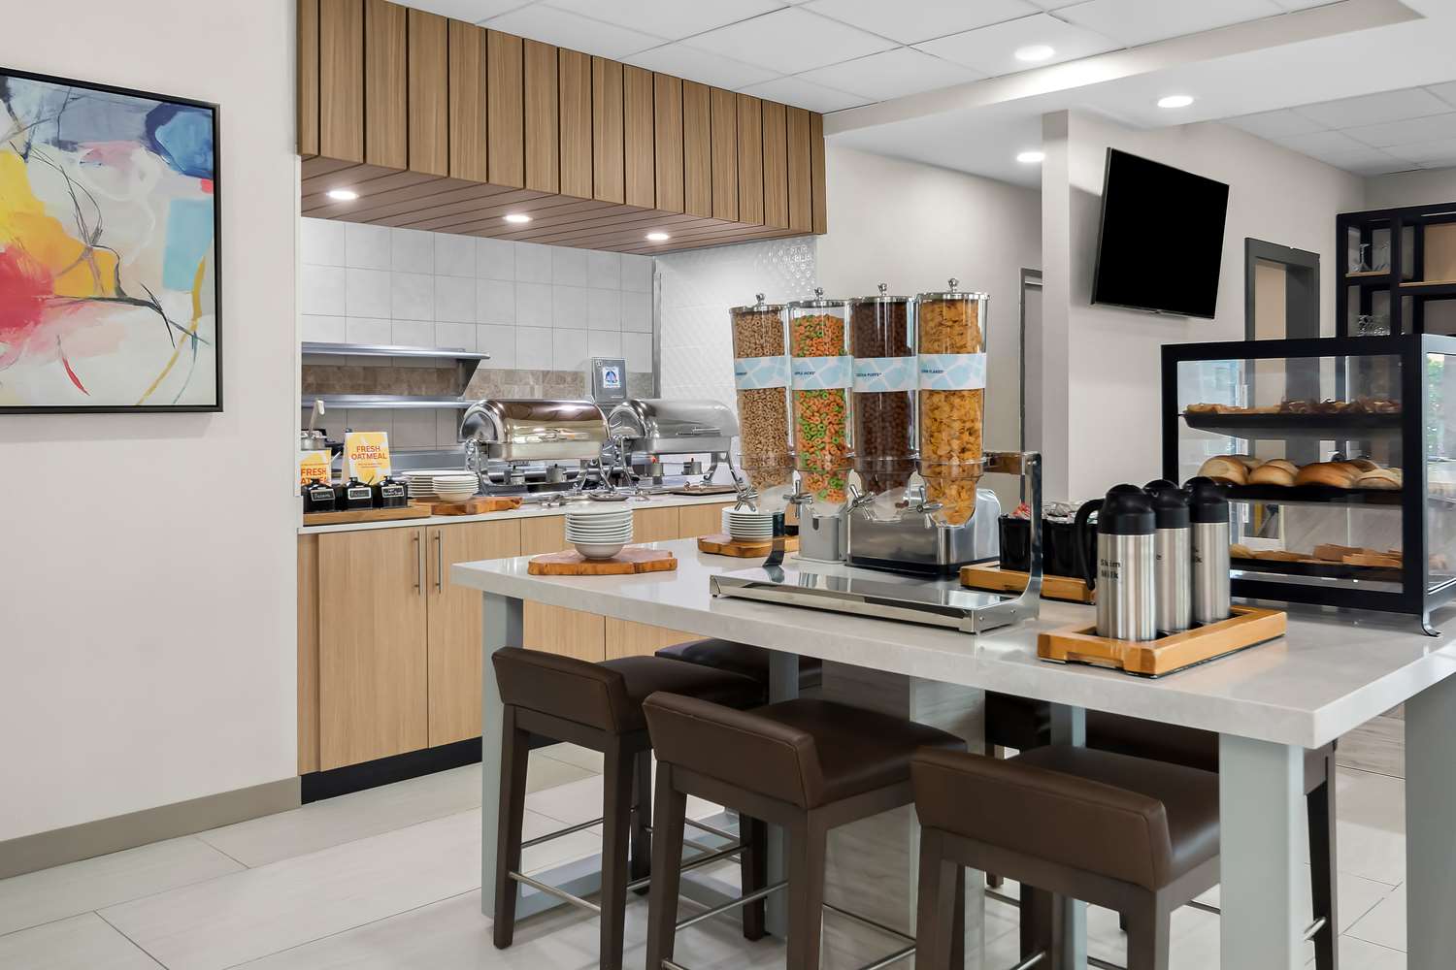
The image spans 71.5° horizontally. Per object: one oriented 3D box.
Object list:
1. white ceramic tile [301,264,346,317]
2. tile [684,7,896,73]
[{"bbox_3d":[-1.765,-0.849,4.397,0.215,0.217,0.012,-3,4,-41],"label":"white ceramic tile"},{"bbox_3d":[0.246,-1.704,3.904,0.546,0.020,0.606,3,4,45],"label":"tile"}]

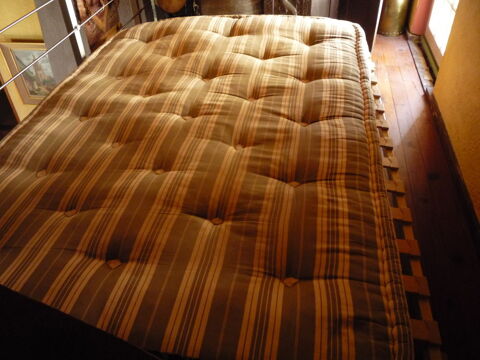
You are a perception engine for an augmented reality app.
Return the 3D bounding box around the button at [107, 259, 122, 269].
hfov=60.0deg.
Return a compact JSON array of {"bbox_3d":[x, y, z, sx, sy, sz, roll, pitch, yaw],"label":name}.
[{"bbox_3d":[-0.348,0.231,1.150,0.035,0.011,0.034,3,40,9],"label":"button"}]

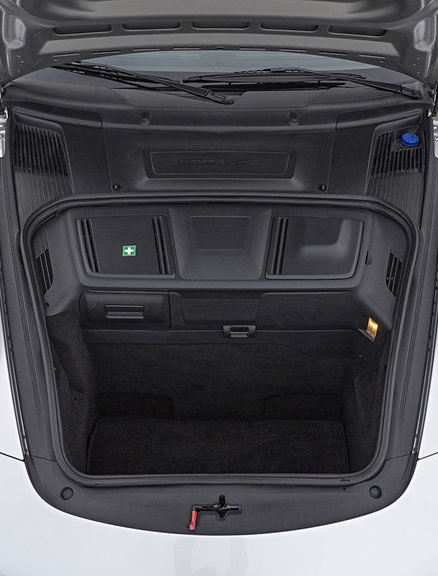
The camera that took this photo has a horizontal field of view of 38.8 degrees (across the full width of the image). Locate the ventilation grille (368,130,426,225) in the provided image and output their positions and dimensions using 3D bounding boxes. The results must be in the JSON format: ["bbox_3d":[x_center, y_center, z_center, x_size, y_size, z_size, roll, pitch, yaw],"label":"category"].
[{"bbox_3d":[0.455,-0.287,1.600,0.135,0.040,0.290,0,62,0],"label":"ventilation grille"}]

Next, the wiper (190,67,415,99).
[{"bbox_3d":[0.245,-0.599,1.820,0.700,0.065,0.080,0,44,0],"label":"wiper"}]

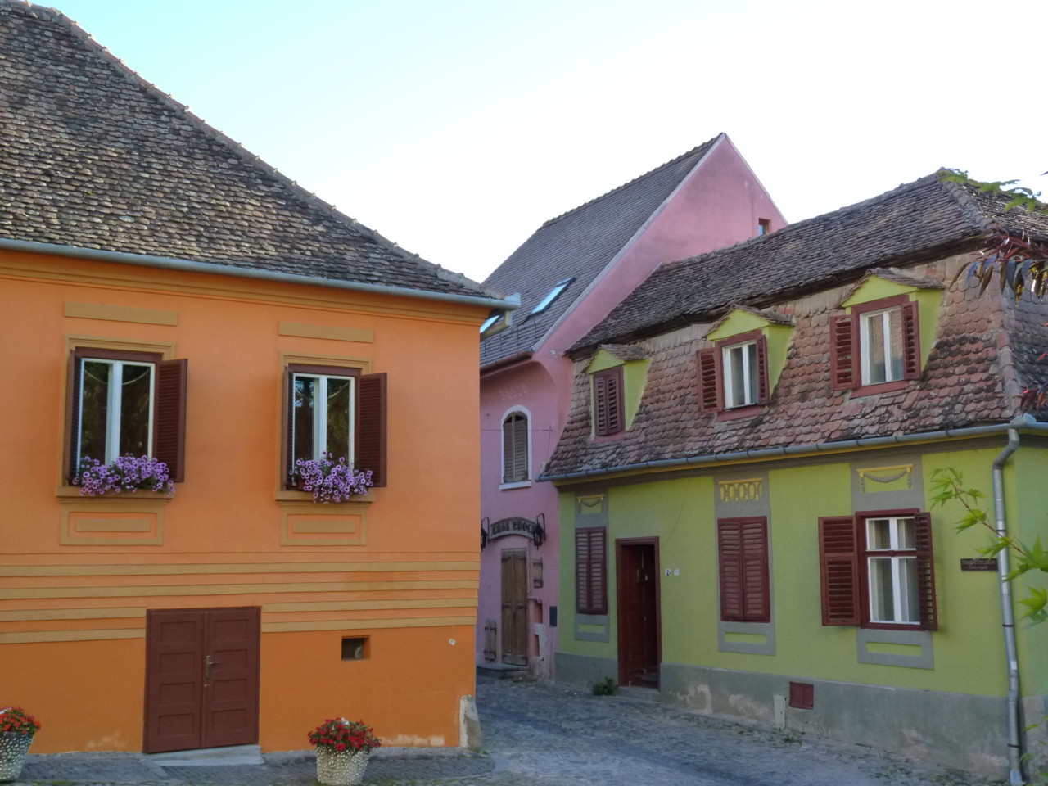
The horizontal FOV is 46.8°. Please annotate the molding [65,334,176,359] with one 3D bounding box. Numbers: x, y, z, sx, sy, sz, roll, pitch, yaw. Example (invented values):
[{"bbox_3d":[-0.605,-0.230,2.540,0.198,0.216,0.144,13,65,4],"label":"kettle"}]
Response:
[{"bbox_3d":[-4.158,-0.474,12.527,1.107,0.170,0.070,4,-9,-30],"label":"molding"}]

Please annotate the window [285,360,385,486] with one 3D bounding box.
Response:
[{"bbox_3d":[-2.150,0.384,13.800,1.125,1.429,0.380,4,-9,-30],"label":"window"}]

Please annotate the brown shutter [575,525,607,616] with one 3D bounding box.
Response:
[{"bbox_3d":[1.116,2.954,20.072,0.060,1.427,0.885,4,-10,-31],"label":"brown shutter"}]

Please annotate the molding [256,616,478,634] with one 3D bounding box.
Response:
[{"bbox_3d":[-1.704,2.646,13.865,2.646,0.100,0.050,4,-9,-30],"label":"molding"}]

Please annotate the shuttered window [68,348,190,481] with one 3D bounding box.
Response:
[{"bbox_3d":[-4.138,0.248,12.642,1.139,1.417,0.380,4,-9,-30],"label":"shuttered window"}]

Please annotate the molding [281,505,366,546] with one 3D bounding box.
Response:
[{"bbox_3d":[-2.203,1.467,13.384,1.001,0.440,0.060,4,-9,-30],"label":"molding"}]

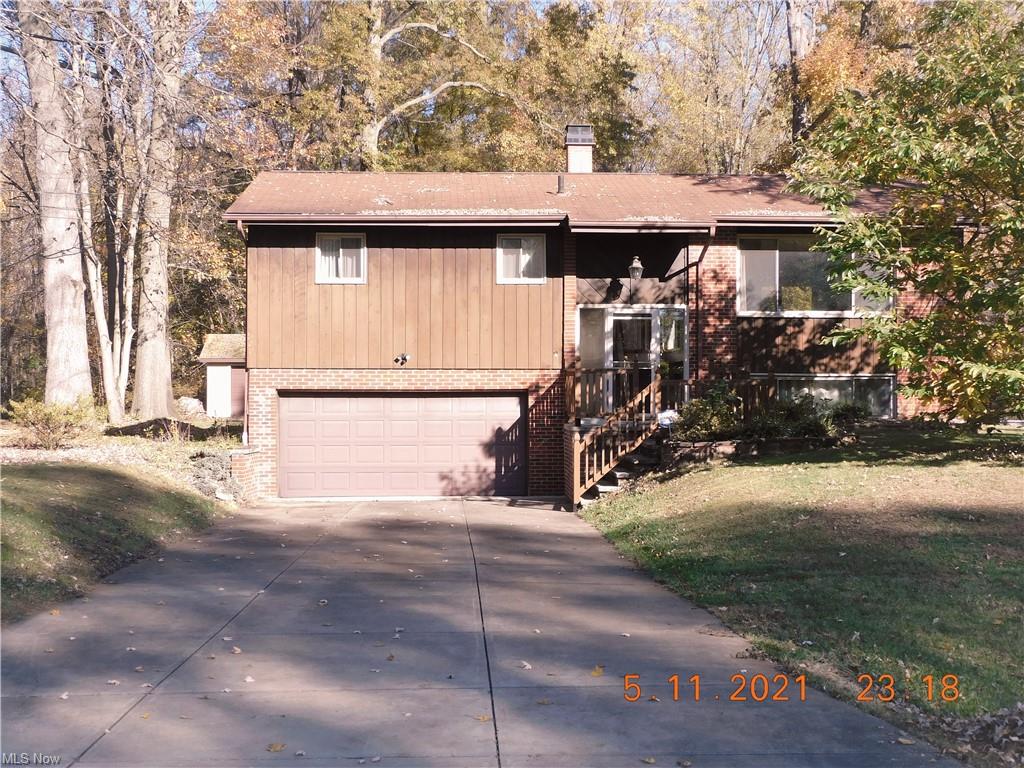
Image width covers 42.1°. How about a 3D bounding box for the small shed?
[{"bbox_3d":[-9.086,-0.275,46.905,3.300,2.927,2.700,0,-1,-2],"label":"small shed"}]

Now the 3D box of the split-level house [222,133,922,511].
[{"bbox_3d":[1.539,-1.768,29.268,13.950,7.942,9.500,0,-1,-2],"label":"split-level house"}]

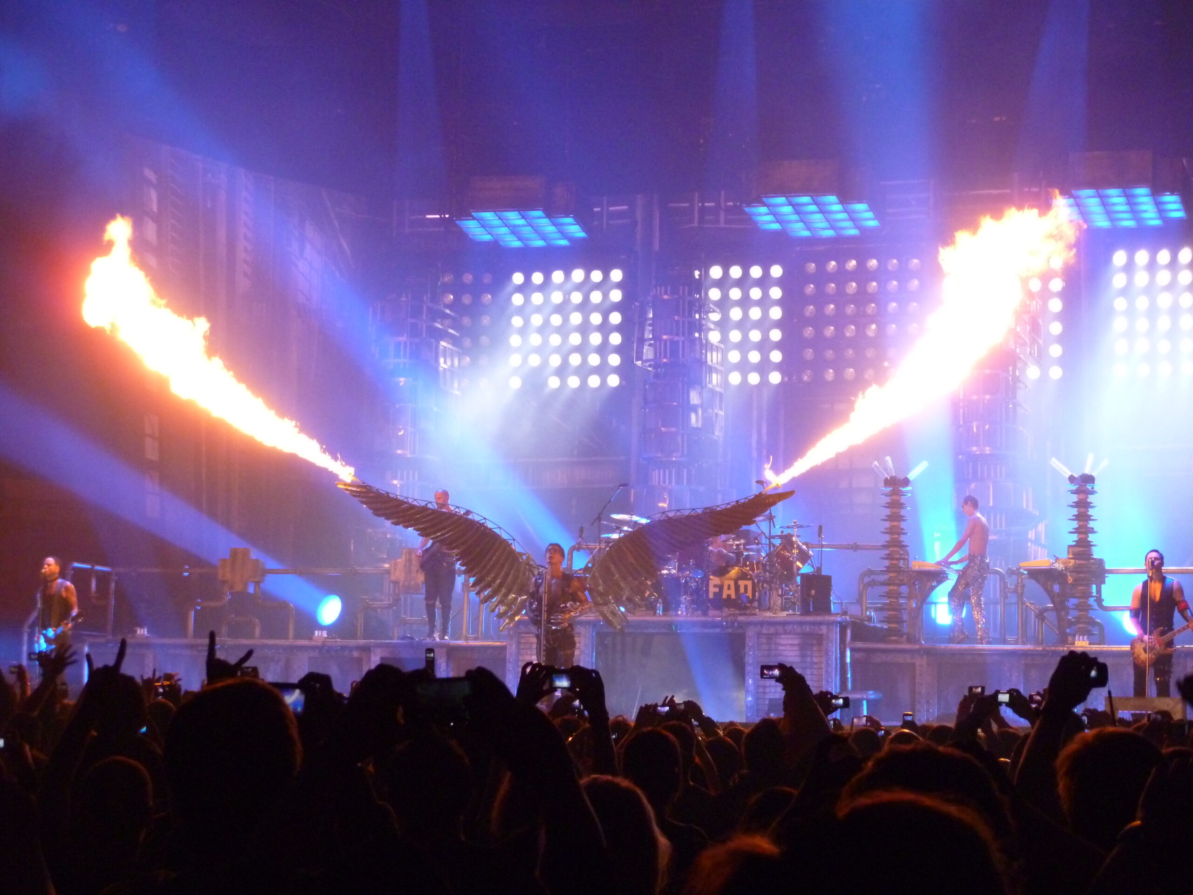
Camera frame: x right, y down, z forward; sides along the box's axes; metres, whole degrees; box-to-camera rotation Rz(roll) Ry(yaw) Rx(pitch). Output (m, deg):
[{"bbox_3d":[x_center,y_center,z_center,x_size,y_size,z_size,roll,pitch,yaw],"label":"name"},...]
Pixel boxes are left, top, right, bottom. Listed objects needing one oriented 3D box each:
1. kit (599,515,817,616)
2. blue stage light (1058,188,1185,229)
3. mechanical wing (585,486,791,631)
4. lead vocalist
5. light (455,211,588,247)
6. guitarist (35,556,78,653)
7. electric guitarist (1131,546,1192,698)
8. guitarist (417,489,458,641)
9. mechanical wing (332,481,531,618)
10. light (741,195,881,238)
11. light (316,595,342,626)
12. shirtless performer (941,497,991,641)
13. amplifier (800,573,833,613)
[{"bbox_3d":[1.413,1.459,34.400,2.350,1.270,1.750,-1,-6,18],"label":"kit"},{"bbox_3d":[7.039,-3.305,37.210,1.750,0.250,1.440,-1,-17,18],"label":"blue stage light"},{"bbox_3d":[0.989,1.188,29.400,2.200,1.450,0.550,0,-6,13],"label":"mechanical wing"},{"bbox_3d":[-0.412,1.923,29.400,0.660,1.830,0.500,0,-6,14],"label":"lead vocalist"},{"bbox_3d":[-0.980,-2.872,36.000,1.680,0.200,1.300,-1,-17,21],"label":"light"},{"bbox_3d":[-6.041,2.114,30.708,0.580,1.790,0.450,-2,-7,27],"label":"guitarist"},{"bbox_3d":[5.609,1.929,27.306,0.720,1.830,0.480,-1,-6,19],"label":"electric guitarist"},{"bbox_3d":[-2.057,1.525,35.800,0.560,1.940,0.460,0,-6,16],"label":"guitarist"},{"bbox_3d":[-1.666,1.099,28.900,2.100,1.500,0.500,-1,-6,18],"label":"mechanical wing"},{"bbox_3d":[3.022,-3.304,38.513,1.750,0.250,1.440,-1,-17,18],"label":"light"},{"bbox_3d":[-3.521,2.232,37.069,0.420,0.440,0.360,-4,-24,41],"label":"light"},{"bbox_3d":[4.546,1.500,34.000,0.660,1.840,0.500,0,-6,15],"label":"shirtless performer"},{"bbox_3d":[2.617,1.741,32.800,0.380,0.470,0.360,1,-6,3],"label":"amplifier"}]

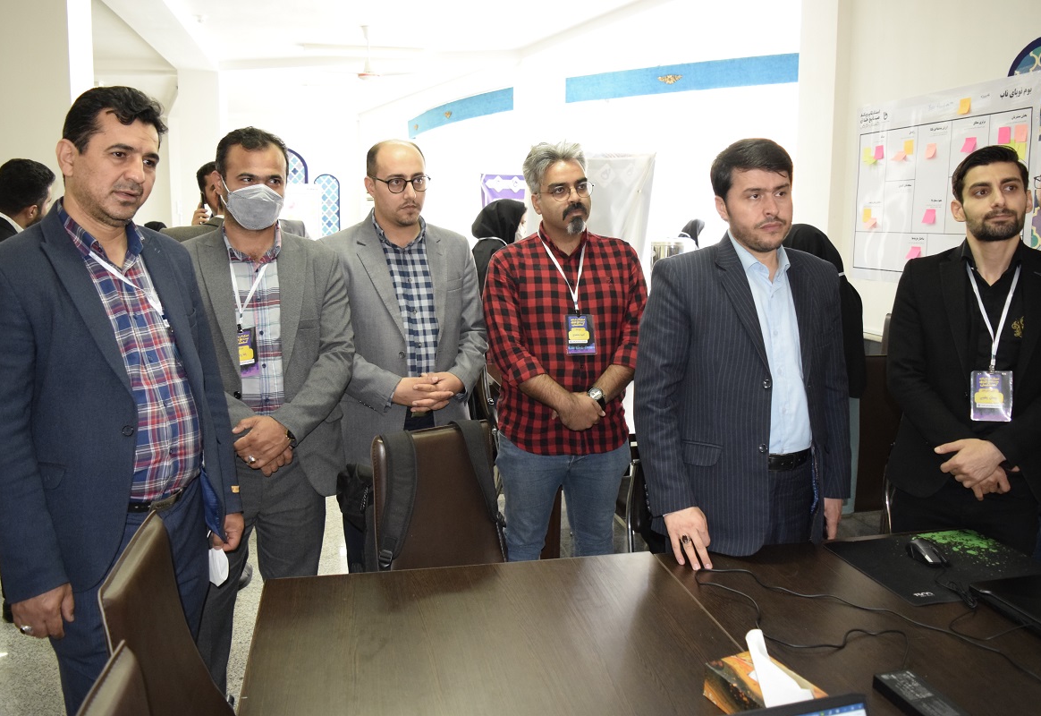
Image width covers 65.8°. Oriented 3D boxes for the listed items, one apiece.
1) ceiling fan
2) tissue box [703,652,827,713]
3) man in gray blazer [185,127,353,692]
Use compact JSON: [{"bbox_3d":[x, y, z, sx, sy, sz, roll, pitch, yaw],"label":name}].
[{"bbox_3d":[-1.695,-3.415,9.000,1.350,0.580,1.300,0,9,0],"label":"ceiling fan"},{"bbox_3d":[0.394,0.533,1.246,0.112,0.054,0.195,-4,10,-25],"label":"tissue box"},{"bbox_3d":[-0.692,0.271,2.212,0.510,1.750,0.420,-3,10,-20],"label":"man in gray blazer"}]

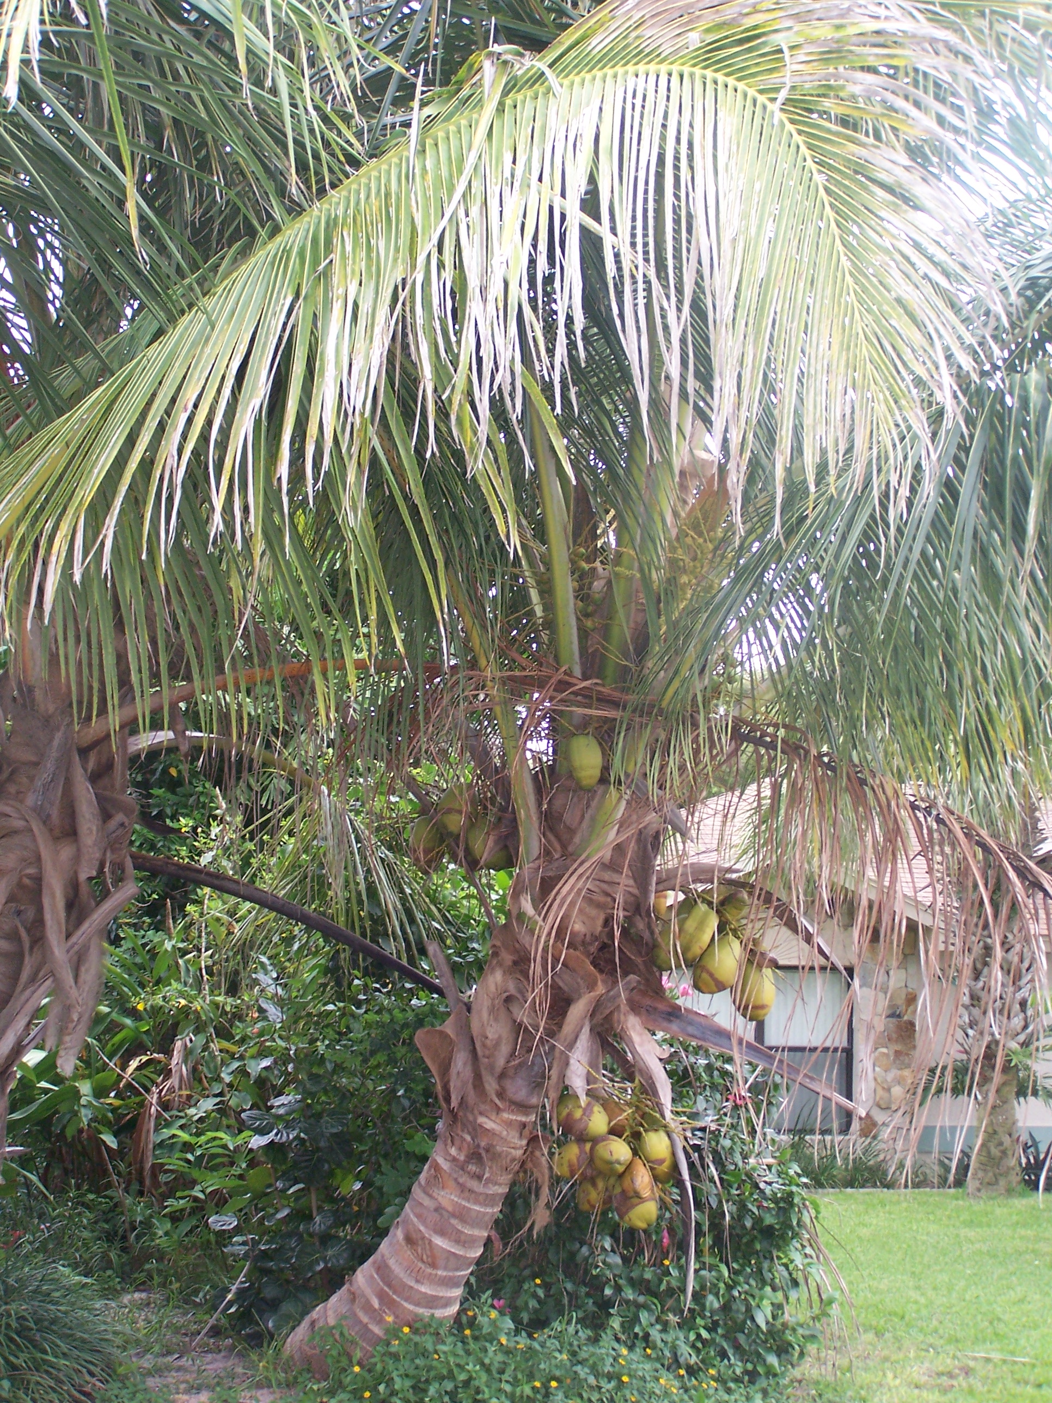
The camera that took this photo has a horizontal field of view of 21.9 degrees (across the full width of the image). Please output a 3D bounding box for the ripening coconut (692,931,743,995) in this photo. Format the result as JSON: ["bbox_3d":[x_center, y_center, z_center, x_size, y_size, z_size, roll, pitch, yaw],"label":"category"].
[{"bbox_3d":[0.784,1.069,11.100,0.180,0.255,0.180,22,-6,0],"label":"ripening coconut"}]

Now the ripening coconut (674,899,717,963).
[{"bbox_3d":[0.695,0.939,11.100,0.160,0.260,0.160,19,-6,0],"label":"ripening coconut"}]

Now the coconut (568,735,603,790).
[{"bbox_3d":[0.240,0.242,11.000,0.150,0.235,0.150,-6,-6,0],"label":"coconut"}]

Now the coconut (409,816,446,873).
[{"bbox_3d":[-0.410,0.593,11.300,0.160,0.235,0.160,2,-6,0],"label":"coconut"}]

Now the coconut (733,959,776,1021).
[{"bbox_3d":[0.936,1.181,11.100,0.175,0.250,0.175,9,-6,0],"label":"coconut"}]

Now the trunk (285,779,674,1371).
[{"bbox_3d":[-0.190,1.526,11.100,1.520,2.400,0.850,0,-7,0],"label":"trunk"}]

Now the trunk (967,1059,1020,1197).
[{"bbox_3d":[4.223,3.852,24.500,0.460,1.250,0.460,0,-7,0],"label":"trunk"}]

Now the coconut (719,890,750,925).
[{"bbox_3d":[0.857,0.848,11.200,0.150,0.180,0.150,27,-6,0],"label":"coconut"}]

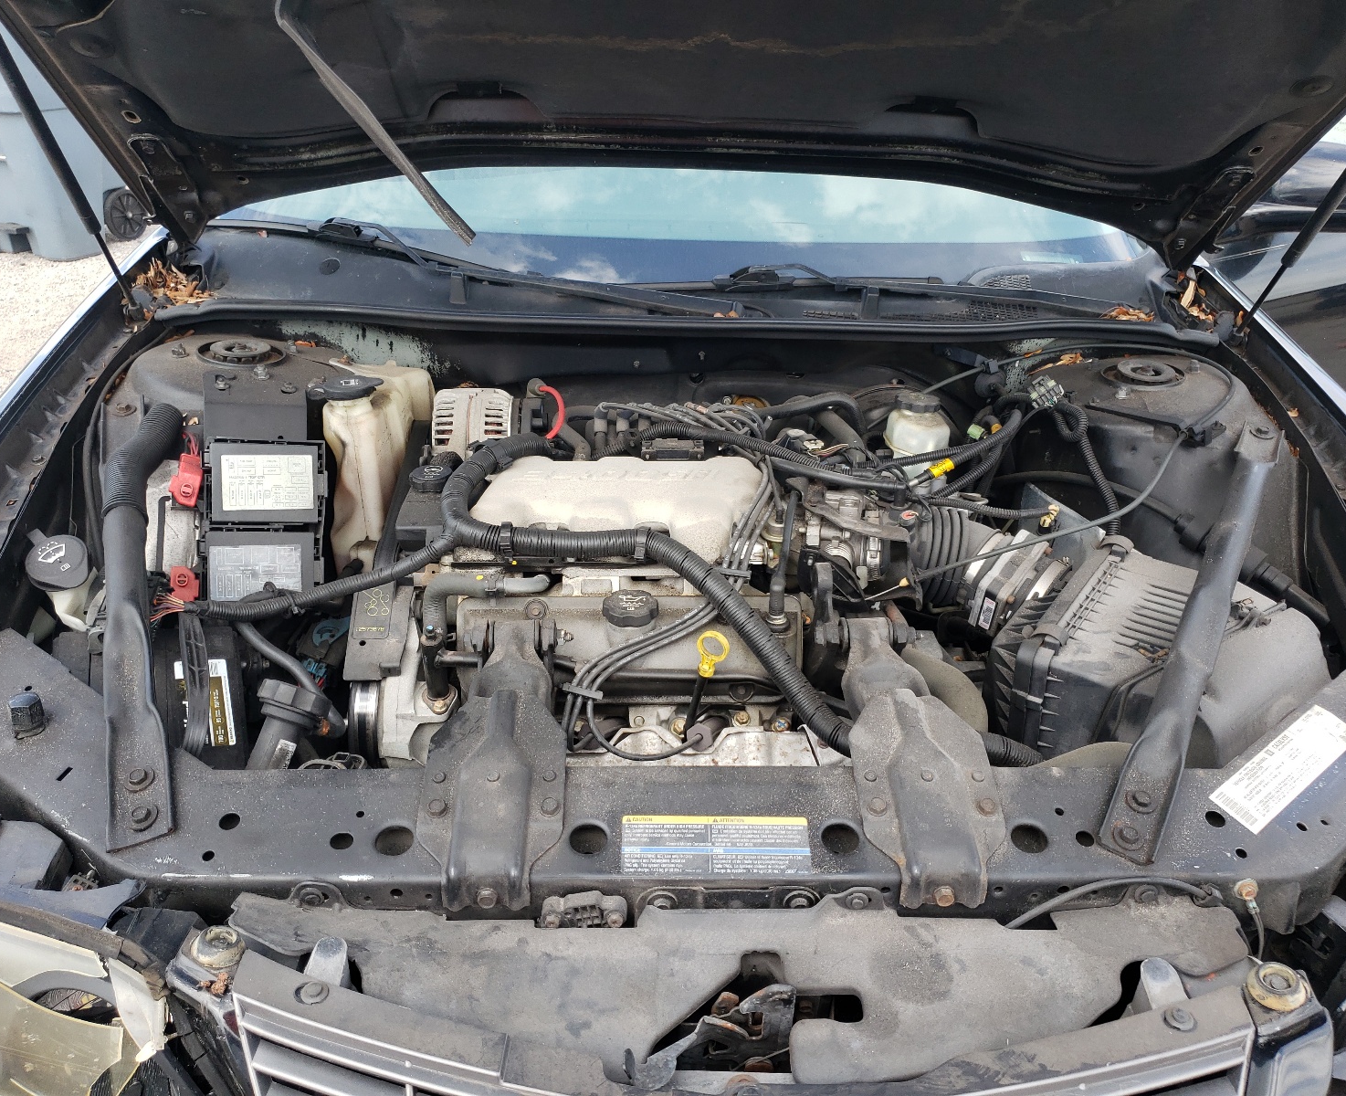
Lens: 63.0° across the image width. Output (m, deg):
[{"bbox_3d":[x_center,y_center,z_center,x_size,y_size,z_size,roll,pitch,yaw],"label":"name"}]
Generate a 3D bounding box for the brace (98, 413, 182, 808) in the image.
[{"bbox_3d":[-0.534,0.036,1.085,0.052,0.050,0.590,-9,48,-20],"label":"brace"}]

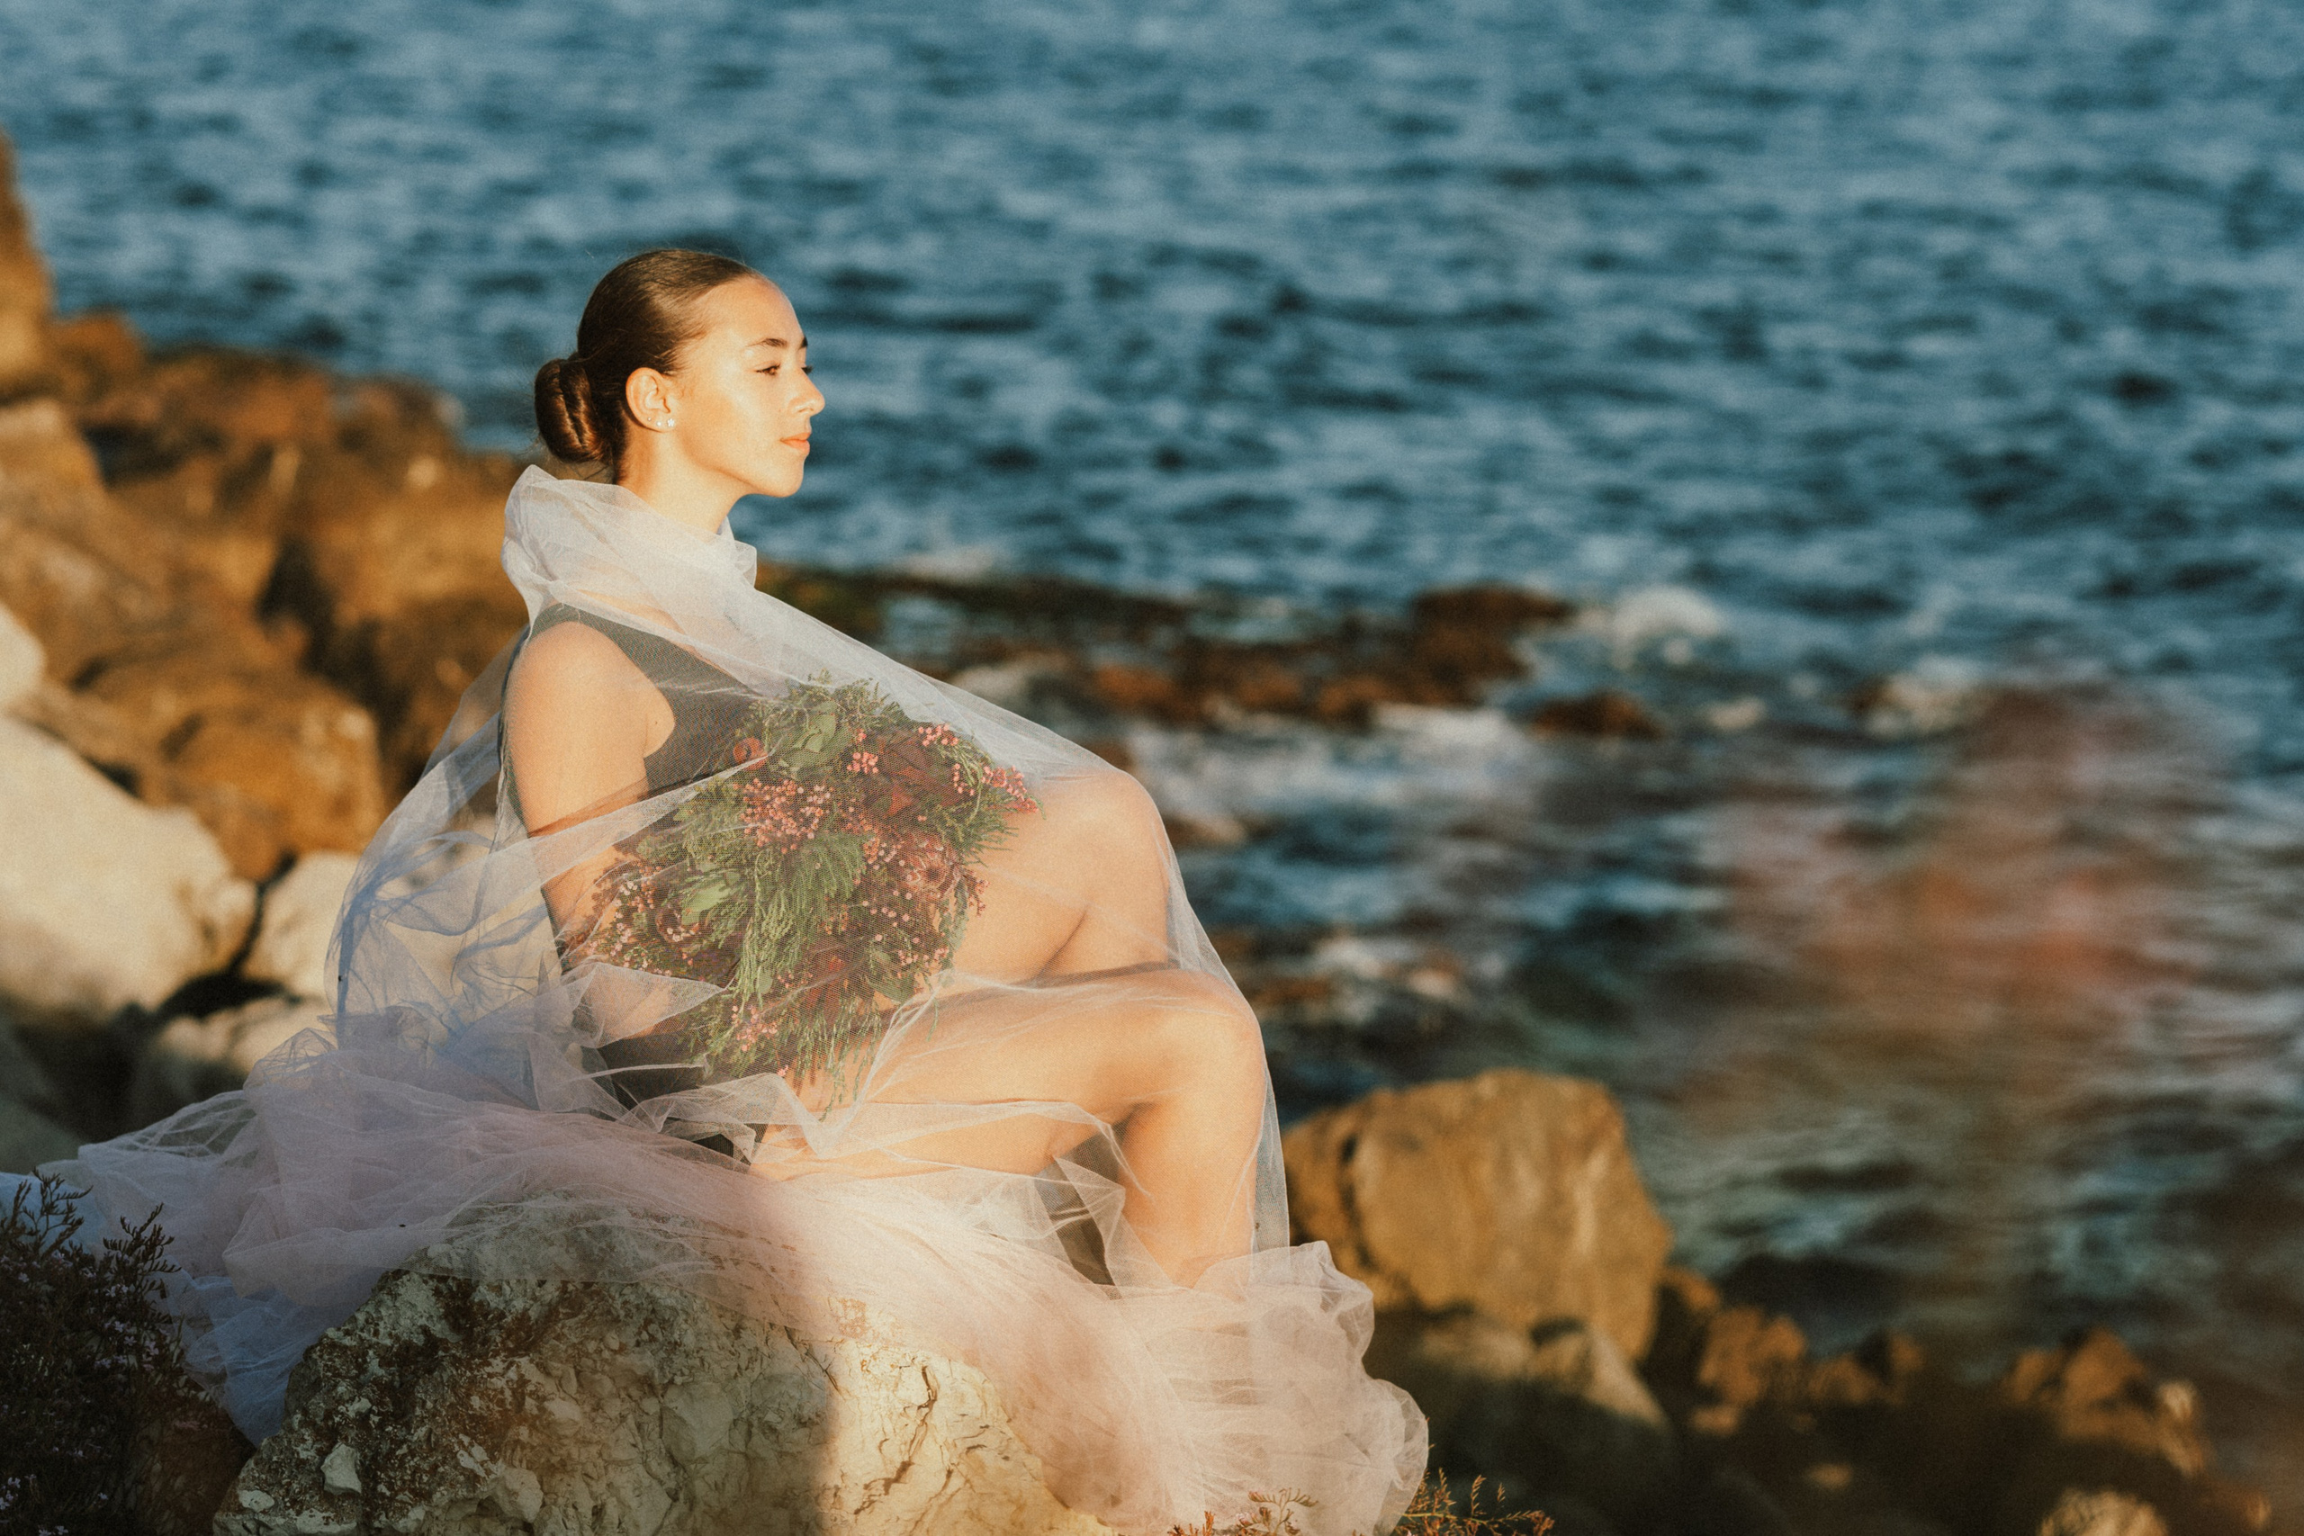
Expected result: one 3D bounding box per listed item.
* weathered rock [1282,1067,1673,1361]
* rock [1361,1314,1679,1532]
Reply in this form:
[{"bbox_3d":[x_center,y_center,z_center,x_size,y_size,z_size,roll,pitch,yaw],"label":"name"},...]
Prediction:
[{"bbox_3d":[0.545,0.763,13.700,0.670,0.500,0.500,0,12,0],"label":"weathered rock"},{"bbox_3d":[0.549,0.989,12.300,0.520,0.360,0.450,0,12,0],"label":"rock"}]

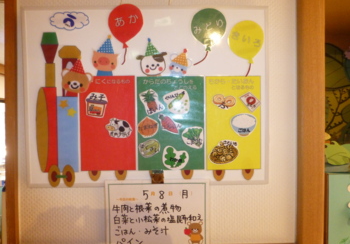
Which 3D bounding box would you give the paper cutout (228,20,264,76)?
[{"bbox_3d":[0.213,-0.218,0.749,0.108,0.167,0.008,-1,2,-1],"label":"paper cutout"}]

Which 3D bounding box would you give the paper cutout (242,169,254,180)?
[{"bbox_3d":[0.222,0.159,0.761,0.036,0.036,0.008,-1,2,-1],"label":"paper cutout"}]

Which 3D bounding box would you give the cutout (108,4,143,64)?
[{"bbox_3d":[-0.144,-0.258,0.741,0.104,0.178,0.008,-1,2,-1],"label":"cutout"}]

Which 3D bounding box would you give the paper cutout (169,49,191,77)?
[{"bbox_3d":[0.016,-0.175,0.747,0.066,0.082,0.008,-1,2,-1],"label":"paper cutout"}]

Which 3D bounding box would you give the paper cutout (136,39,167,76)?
[{"bbox_3d":[-0.068,-0.192,0.745,0.091,0.113,0.008,-1,2,-1],"label":"paper cutout"}]

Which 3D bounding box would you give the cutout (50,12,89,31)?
[{"bbox_3d":[-0.308,-0.294,0.737,0.116,0.057,0.008,-1,2,-1],"label":"cutout"}]

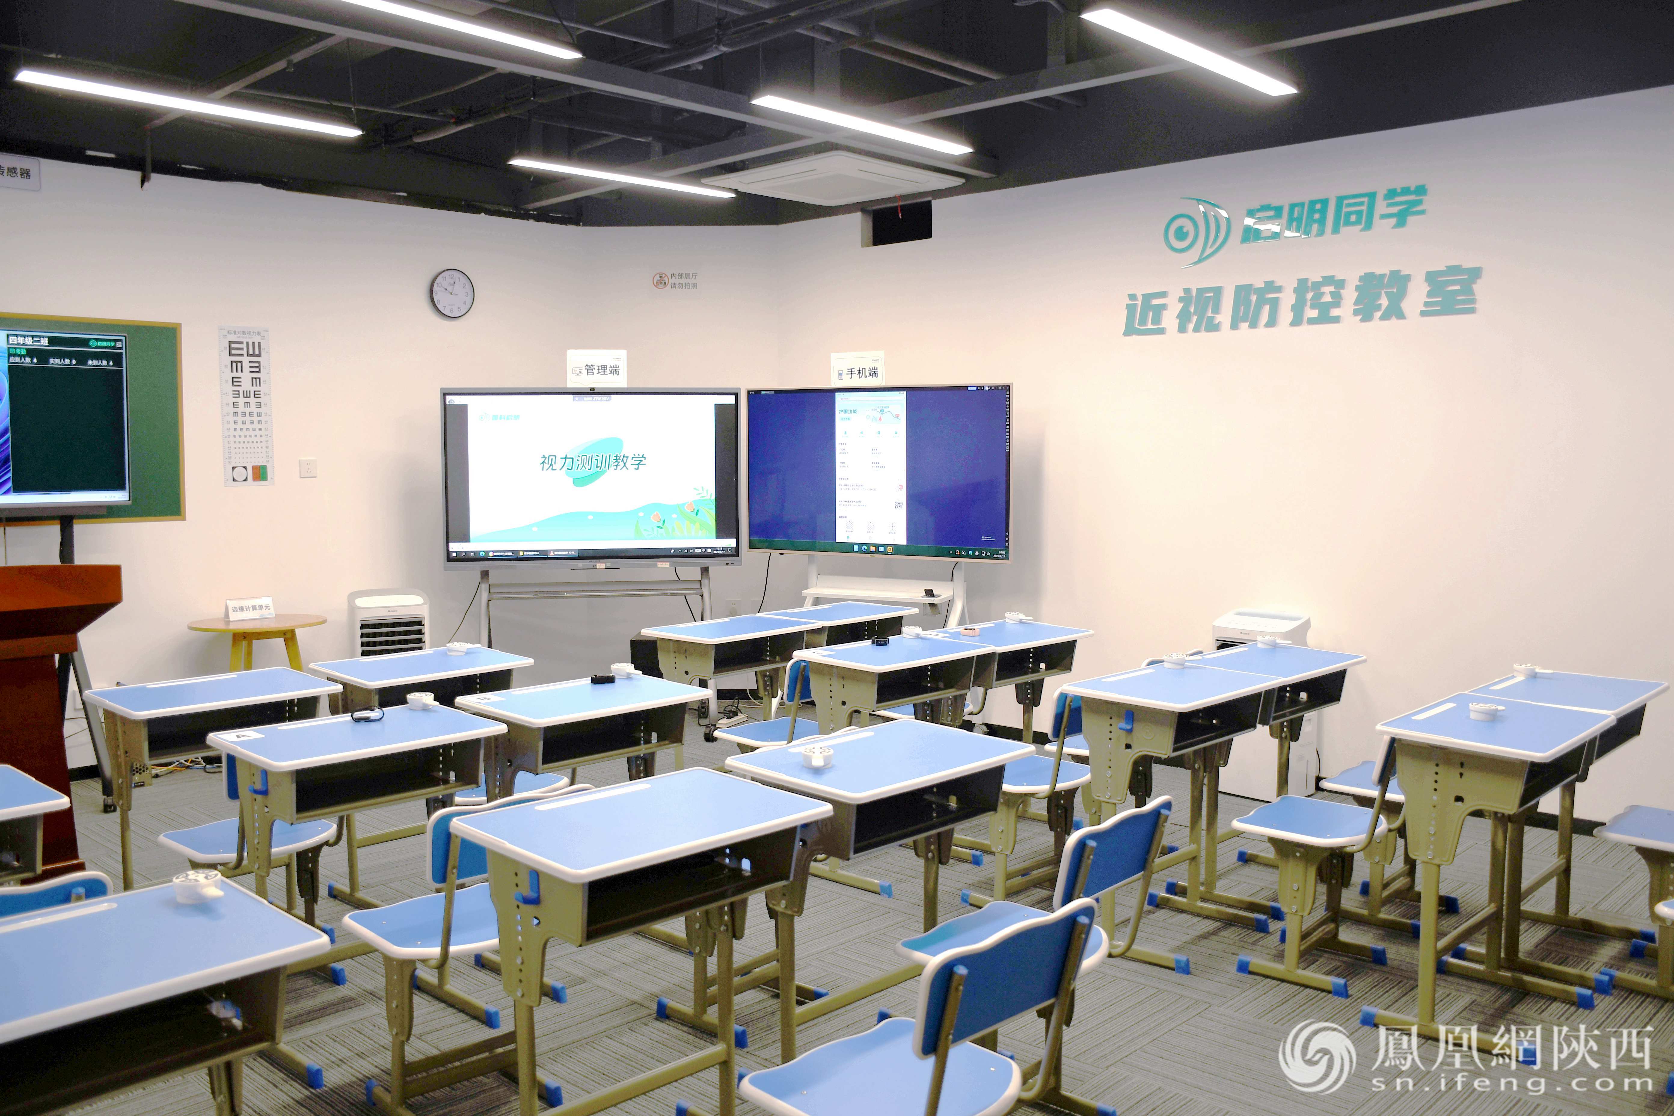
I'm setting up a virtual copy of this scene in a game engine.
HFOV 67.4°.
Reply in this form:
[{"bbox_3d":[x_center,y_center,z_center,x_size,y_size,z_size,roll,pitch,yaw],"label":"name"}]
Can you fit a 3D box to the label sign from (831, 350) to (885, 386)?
[{"bbox_3d":[0.107,-0.944,6.380,0.297,0.205,0.012,3,6,26],"label":"label sign"}]

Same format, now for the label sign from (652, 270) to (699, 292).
[{"bbox_3d":[-0.921,-1.582,7.160,0.270,0.120,0.010,0,4,-3],"label":"label sign"}]

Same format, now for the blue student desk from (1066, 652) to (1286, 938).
[{"bbox_3d":[1.026,0.773,3.852,0.600,0.795,0.410,-5,8,-44],"label":"blue student desk"}]

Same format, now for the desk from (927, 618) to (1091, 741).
[{"bbox_3d":[0.661,0.658,4.905,0.610,0.750,0.420,-4,5,-44],"label":"desk"}]

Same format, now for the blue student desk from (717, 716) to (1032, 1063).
[{"bbox_3d":[0.108,0.799,2.785,0.420,0.750,0.610,4,5,44],"label":"blue student desk"}]

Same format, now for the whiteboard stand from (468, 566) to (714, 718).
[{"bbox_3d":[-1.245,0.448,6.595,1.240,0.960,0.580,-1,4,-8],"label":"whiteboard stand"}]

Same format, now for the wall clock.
[{"bbox_3d":[-1.988,-1.369,6.502,0.270,0.270,0.040,-3,5,-40],"label":"wall clock"}]

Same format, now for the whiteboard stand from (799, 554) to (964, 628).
[{"bbox_3d":[0.202,0.459,6.425,0.950,0.950,0.580,1,4,21],"label":"whiteboard stand"}]

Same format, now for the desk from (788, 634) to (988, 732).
[{"bbox_3d":[0.219,0.716,4.409,0.410,0.796,0.600,6,8,45],"label":"desk"}]

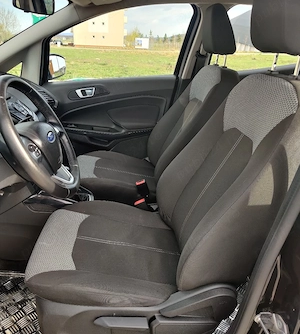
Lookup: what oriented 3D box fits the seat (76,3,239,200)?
[{"bbox_3d":[-0.020,-0.248,1.596,0.830,1.070,0.520,1,22,-4],"label":"seat"}]

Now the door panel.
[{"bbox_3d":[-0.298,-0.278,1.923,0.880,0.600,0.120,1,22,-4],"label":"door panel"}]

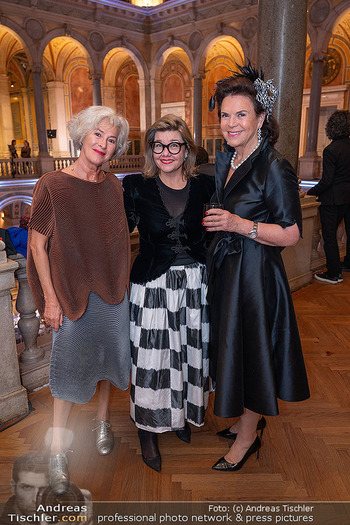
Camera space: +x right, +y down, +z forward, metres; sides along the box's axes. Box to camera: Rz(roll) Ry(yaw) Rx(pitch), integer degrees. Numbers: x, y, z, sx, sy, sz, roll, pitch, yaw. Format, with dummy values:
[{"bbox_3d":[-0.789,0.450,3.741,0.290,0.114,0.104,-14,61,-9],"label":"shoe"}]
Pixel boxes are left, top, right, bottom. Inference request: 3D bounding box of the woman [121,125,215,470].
[{"bbox_3d":[-0.030,0.161,1.972,0.470,1.640,0.420,-2,16,-5],"label":"woman"}]

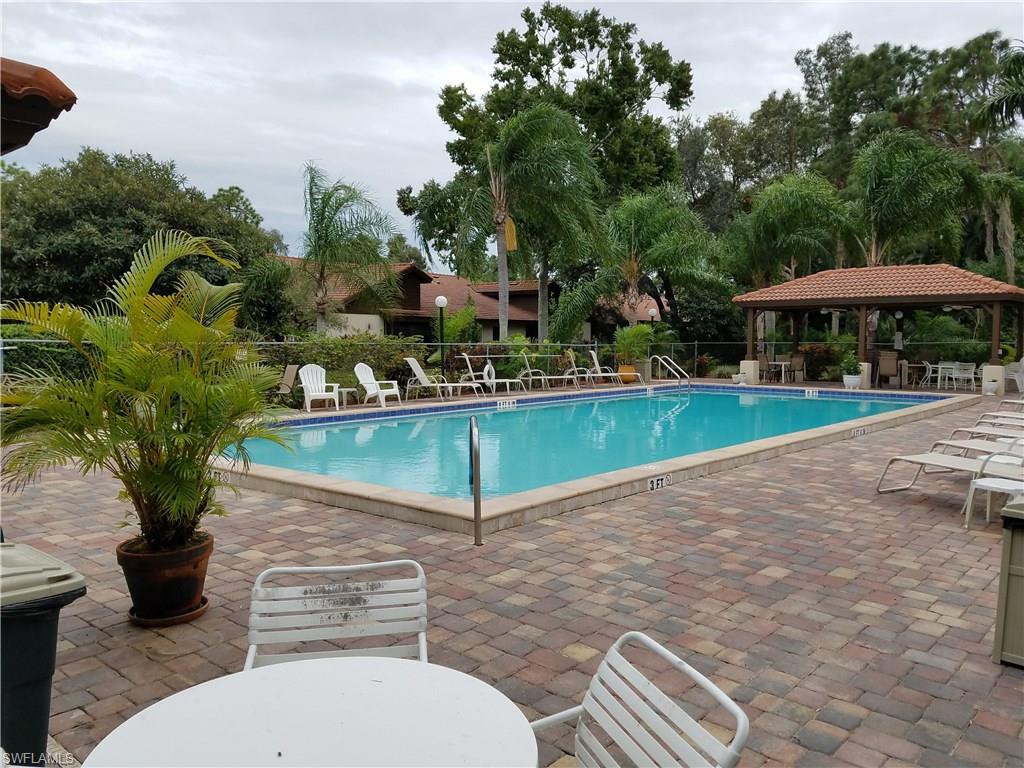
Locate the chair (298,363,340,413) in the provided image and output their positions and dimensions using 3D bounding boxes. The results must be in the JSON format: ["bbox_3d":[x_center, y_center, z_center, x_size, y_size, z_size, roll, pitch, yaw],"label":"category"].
[{"bbox_3d":[-3.845,0.057,15.363,0.710,0.920,0.760,-2,3,-34],"label":"chair"}]

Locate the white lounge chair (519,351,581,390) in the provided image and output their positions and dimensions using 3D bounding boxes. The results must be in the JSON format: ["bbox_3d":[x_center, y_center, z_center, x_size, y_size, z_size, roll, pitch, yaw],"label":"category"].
[{"bbox_3d":[1.048,-0.332,21.500,1.750,1.040,0.660,-1,3,-10],"label":"white lounge chair"}]

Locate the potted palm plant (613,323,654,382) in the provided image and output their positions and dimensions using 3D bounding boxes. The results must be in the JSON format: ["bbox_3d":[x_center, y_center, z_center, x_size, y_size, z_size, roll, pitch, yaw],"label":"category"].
[{"bbox_3d":[4.063,-1.056,25.953,1.300,1.980,1.250,0,3,9],"label":"potted palm plant"}]

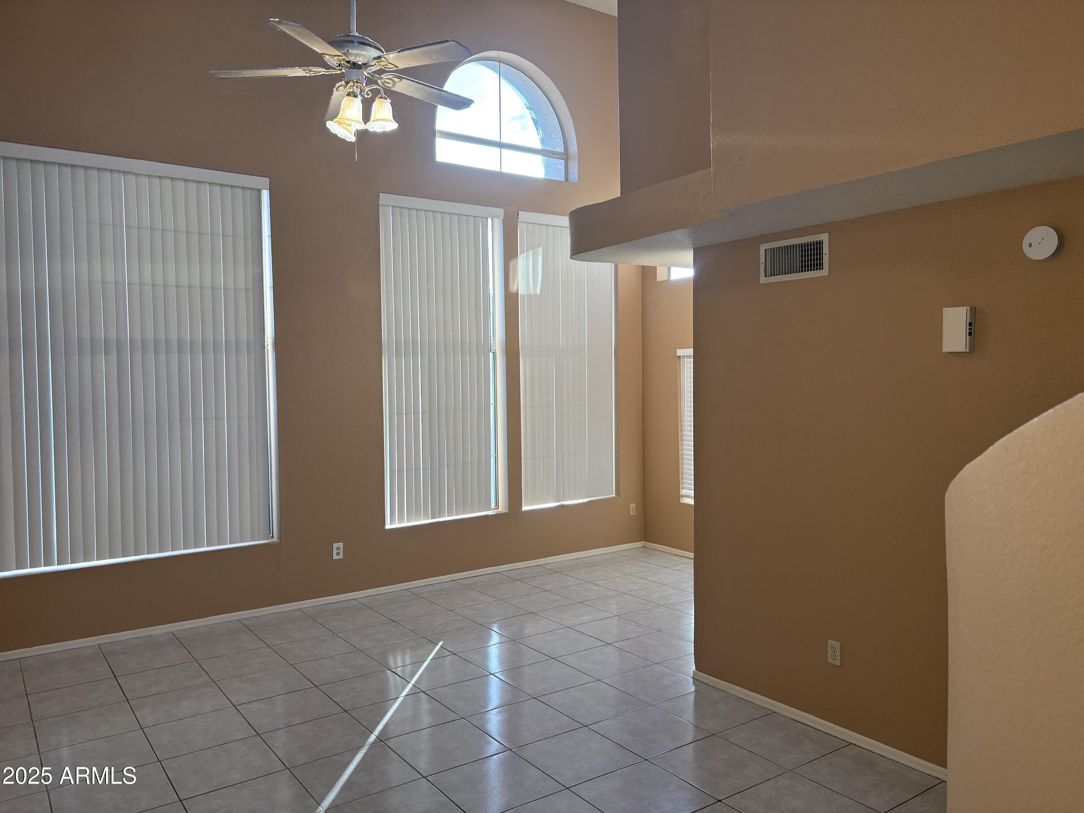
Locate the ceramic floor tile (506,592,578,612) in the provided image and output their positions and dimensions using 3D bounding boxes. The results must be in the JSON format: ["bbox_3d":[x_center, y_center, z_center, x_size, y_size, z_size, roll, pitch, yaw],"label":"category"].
[{"bbox_3d":[-0.023,1.542,6.404,0.448,0.010,0.448,-2,2,-35],"label":"ceramic floor tile"}]

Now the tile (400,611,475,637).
[{"bbox_3d":[-0.763,1.557,5.851,0.447,0.010,0.447,-2,2,-35],"label":"tile"}]

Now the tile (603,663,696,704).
[{"bbox_3d":[0.647,1.591,4.686,0.449,0.010,0.447,-2,2,-35],"label":"tile"}]

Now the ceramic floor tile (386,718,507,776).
[{"bbox_3d":[-0.462,1.631,3.887,0.448,0.010,0.448,-2,2,-35],"label":"ceramic floor tile"}]

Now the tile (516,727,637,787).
[{"bbox_3d":[0.166,1.631,3.804,0.447,0.010,0.447,-2,2,-35],"label":"tile"}]

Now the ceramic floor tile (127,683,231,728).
[{"bbox_3d":[-1.974,1.622,4.446,0.447,0.010,0.447,-2,2,-35],"label":"ceramic floor tile"}]

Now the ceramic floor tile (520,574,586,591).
[{"bbox_3d":[0.087,1.522,7.056,0.447,0.010,0.447,-2,2,-35],"label":"ceramic floor tile"}]

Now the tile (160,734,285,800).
[{"bbox_3d":[-1.472,1.659,3.758,0.447,0.010,0.447,-2,2,-35],"label":"tile"}]

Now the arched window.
[{"bbox_3d":[-0.378,-2.633,7.461,1.515,1.050,0.090,-2,3,-35],"label":"arched window"}]

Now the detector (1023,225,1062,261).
[{"bbox_3d":[1.886,-0.615,3.069,0.042,0.132,0.132,-2,2,-35],"label":"detector"}]

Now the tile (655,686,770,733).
[{"bbox_3d":[0.908,1.604,4.321,0.447,0.010,0.447,-2,2,-35],"label":"tile"}]

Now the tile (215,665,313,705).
[{"bbox_3d":[-1.593,1.607,4.702,0.443,0.010,0.443,-2,2,-35],"label":"tile"}]

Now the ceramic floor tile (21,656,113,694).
[{"bbox_3d":[-2.871,1.632,4.956,0.448,0.010,0.448,-2,2,-35],"label":"ceramic floor tile"}]

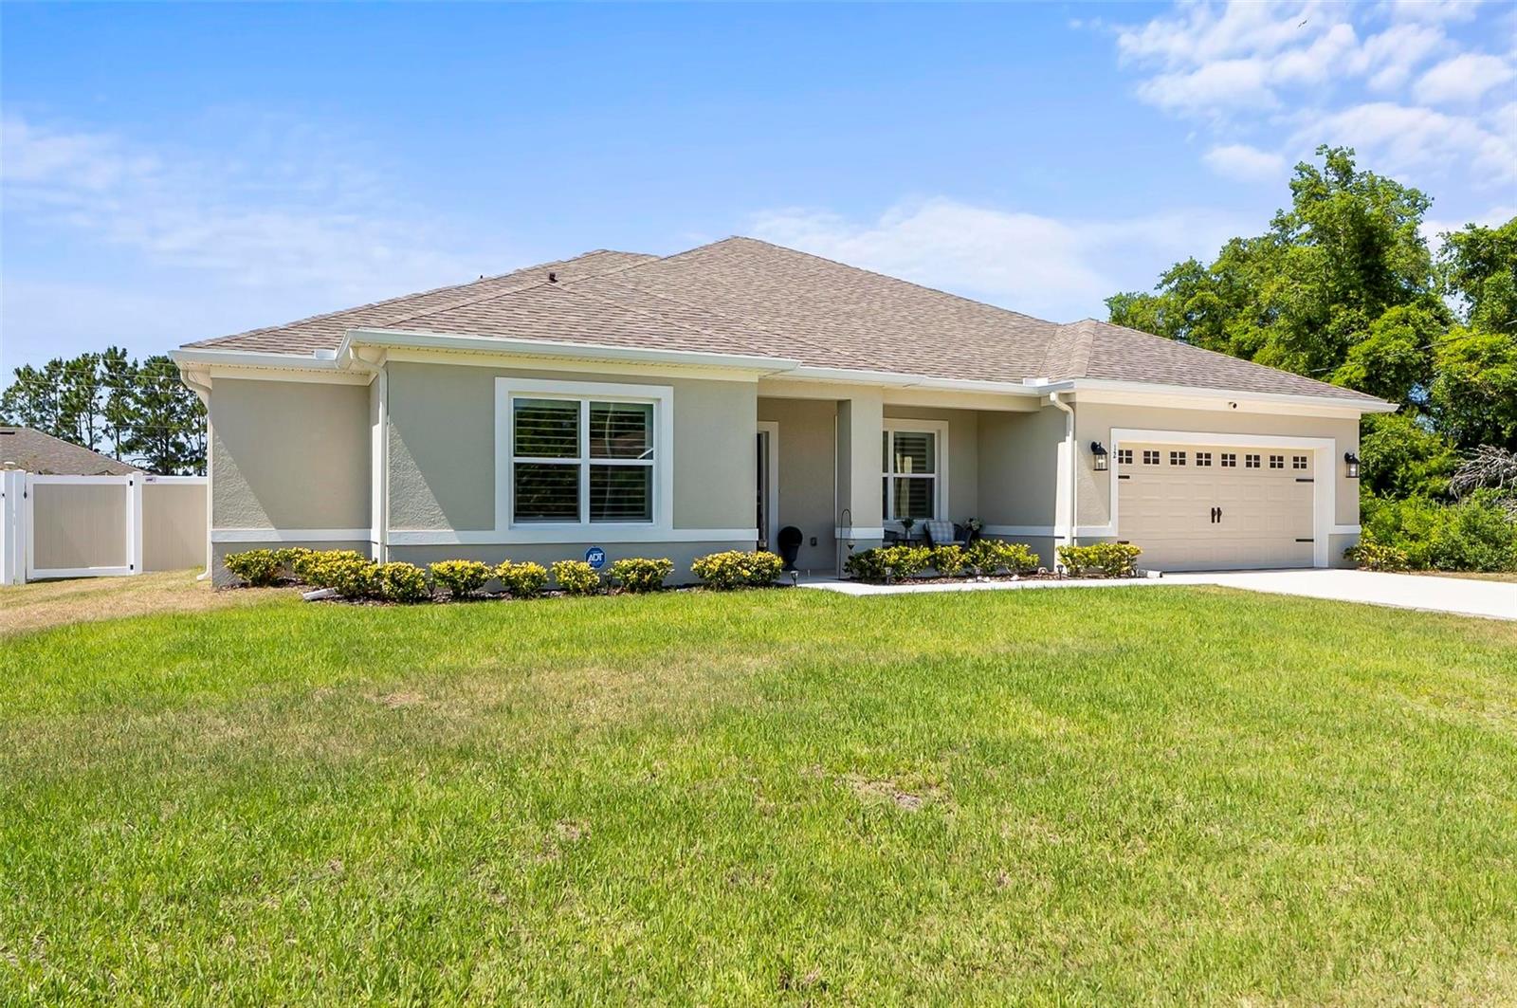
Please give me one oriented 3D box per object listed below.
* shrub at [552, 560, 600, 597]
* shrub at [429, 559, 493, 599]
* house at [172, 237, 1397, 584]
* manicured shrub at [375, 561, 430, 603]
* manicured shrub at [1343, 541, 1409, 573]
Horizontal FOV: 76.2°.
[{"bbox_3d":[-2.087,0.840,11.067,0.571,0.407,0.554,0,0,-26],"label":"shrub"},{"bbox_3d":[-3.228,0.817,10.503,0.693,0.424,0.672,0,0,-26],"label":"shrub"},{"bbox_3d":[-1.040,-2.399,20.807,18.870,7.100,17.600,0,0,-26],"label":"house"},{"bbox_3d":[-3.766,0.827,10.236,0.565,0.426,0.548,0,0,-26],"label":"manicured shrub"},{"bbox_3d":[10.669,0.910,16.709,1.111,0.516,0.974,0,0,-26],"label":"manicured shrub"}]

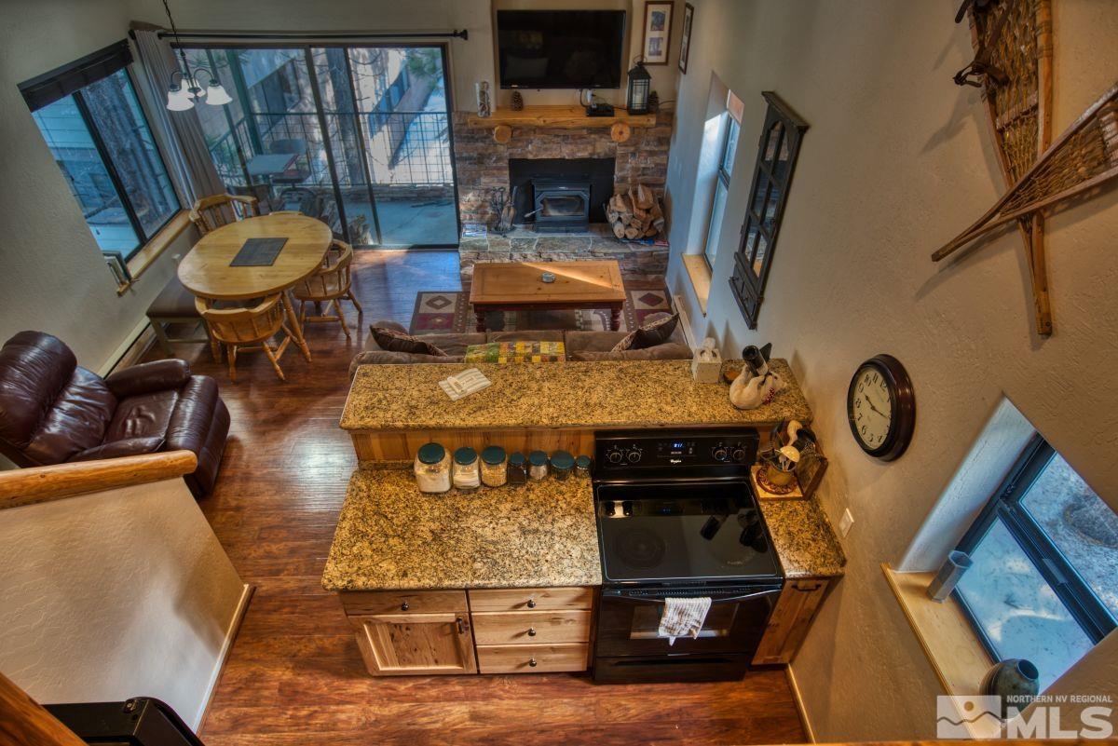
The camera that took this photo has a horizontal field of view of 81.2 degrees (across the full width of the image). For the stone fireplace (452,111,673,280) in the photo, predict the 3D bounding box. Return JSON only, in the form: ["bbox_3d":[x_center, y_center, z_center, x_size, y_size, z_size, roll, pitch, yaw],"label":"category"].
[{"bbox_3d":[0.052,-1.717,6.340,2.080,1.450,0.680,-1,38,-2],"label":"stone fireplace"}]

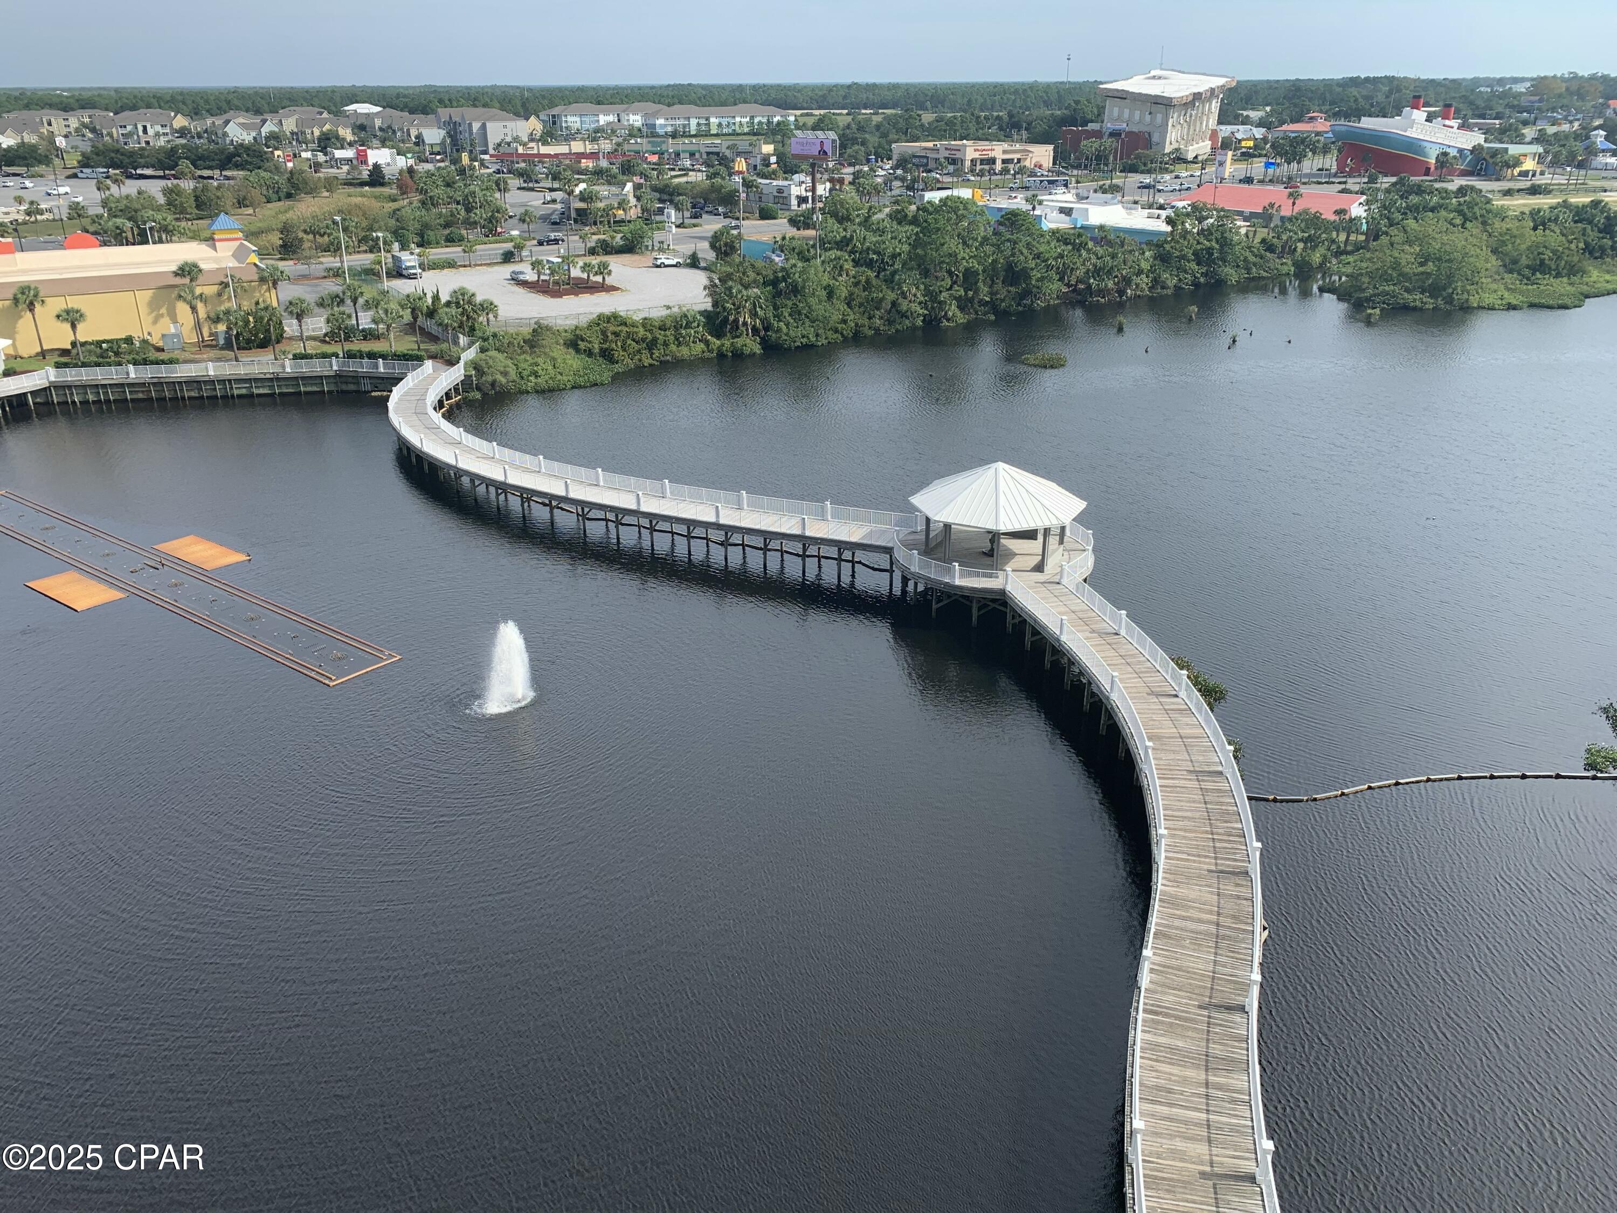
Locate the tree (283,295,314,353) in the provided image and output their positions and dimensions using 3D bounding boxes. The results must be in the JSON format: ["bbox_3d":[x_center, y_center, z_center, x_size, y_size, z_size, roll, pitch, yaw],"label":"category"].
[{"bbox_3d":[-57.350,-31.830,137.670,3.400,6.670,3.400,0,23,0],"label":"tree"}]

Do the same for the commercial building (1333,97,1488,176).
[{"bbox_3d":[188.610,-147.690,381.400,45.000,22.490,21.000,-7,24,-16],"label":"commercial building"}]

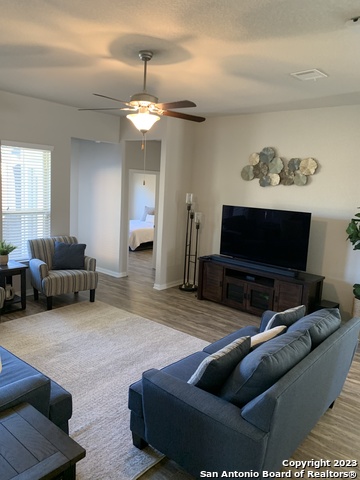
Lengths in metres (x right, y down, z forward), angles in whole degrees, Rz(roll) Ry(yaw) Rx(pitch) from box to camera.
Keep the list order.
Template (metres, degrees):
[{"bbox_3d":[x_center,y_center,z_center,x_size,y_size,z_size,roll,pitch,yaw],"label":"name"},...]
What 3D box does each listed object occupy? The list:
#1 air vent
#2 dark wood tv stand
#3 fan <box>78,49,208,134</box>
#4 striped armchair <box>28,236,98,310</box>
[{"bbox_3d":[1.316,-1.666,3.673,0.270,0.020,0.275,10,12,40],"label":"air vent"},{"bbox_3d":[1.162,0.756,5.555,1.886,0.690,0.428,10,12,40],"label":"dark wood tv stand"},{"bbox_3d":[-0.293,-1.323,3.244,1.260,0.705,1.260,10,12,40],"label":"fan"},{"bbox_3d":[-1.814,0.498,5.576,0.820,0.921,0.770,-5,12,-39],"label":"striped armchair"}]

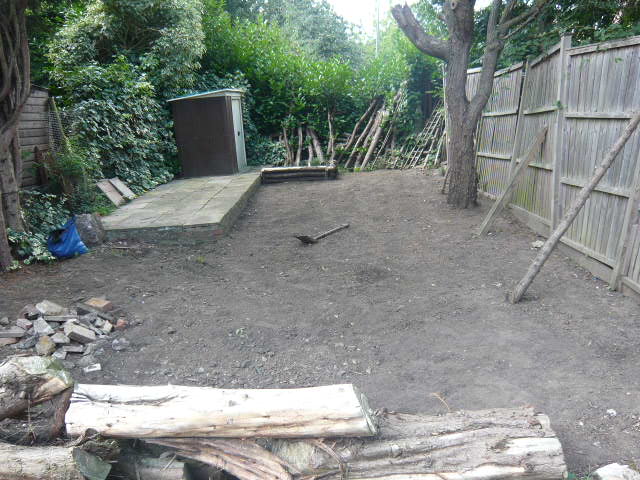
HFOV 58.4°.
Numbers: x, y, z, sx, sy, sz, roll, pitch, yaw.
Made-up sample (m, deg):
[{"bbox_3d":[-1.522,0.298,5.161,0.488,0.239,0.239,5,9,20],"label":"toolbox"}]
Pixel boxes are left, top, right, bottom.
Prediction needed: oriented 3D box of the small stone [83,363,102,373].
[{"bbox_3d":[-1.396,0.787,3.542,0.100,0.035,0.060,-5,13,-14],"label":"small stone"}]

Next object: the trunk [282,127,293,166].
[{"bbox_3d":[-0.826,-2.380,14.676,0.100,1.000,0.100,-9,7,2],"label":"trunk"}]

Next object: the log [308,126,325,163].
[{"bbox_3d":[-0.089,-2.392,14.705,0.160,1.027,0.150,-17,4,3],"label":"log"}]

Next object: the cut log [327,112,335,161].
[{"bbox_3d":[0.269,-2.625,14.656,0.110,1.253,0.100,-4,6,0],"label":"cut log"}]

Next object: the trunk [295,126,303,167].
[{"bbox_3d":[-0.532,-2.380,14.678,0.110,0.989,0.100,4,7,-1],"label":"trunk"}]

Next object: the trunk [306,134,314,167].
[{"bbox_3d":[-0.263,-2.294,14.699,0.120,0.813,0.100,-3,5,0],"label":"trunk"}]

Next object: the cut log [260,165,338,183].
[{"bbox_3d":[-0.484,-1.517,13.148,1.663,0.330,0.280,-2,12,0],"label":"cut log"}]

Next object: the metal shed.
[{"bbox_3d":[-2.635,-2.576,13.946,1.380,1.840,1.750,-2,12,-2],"label":"metal shed"}]

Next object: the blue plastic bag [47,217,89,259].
[{"bbox_3d":[-2.922,0.008,6.621,0.420,0.390,0.340,-6,13,-18],"label":"blue plastic bag"}]

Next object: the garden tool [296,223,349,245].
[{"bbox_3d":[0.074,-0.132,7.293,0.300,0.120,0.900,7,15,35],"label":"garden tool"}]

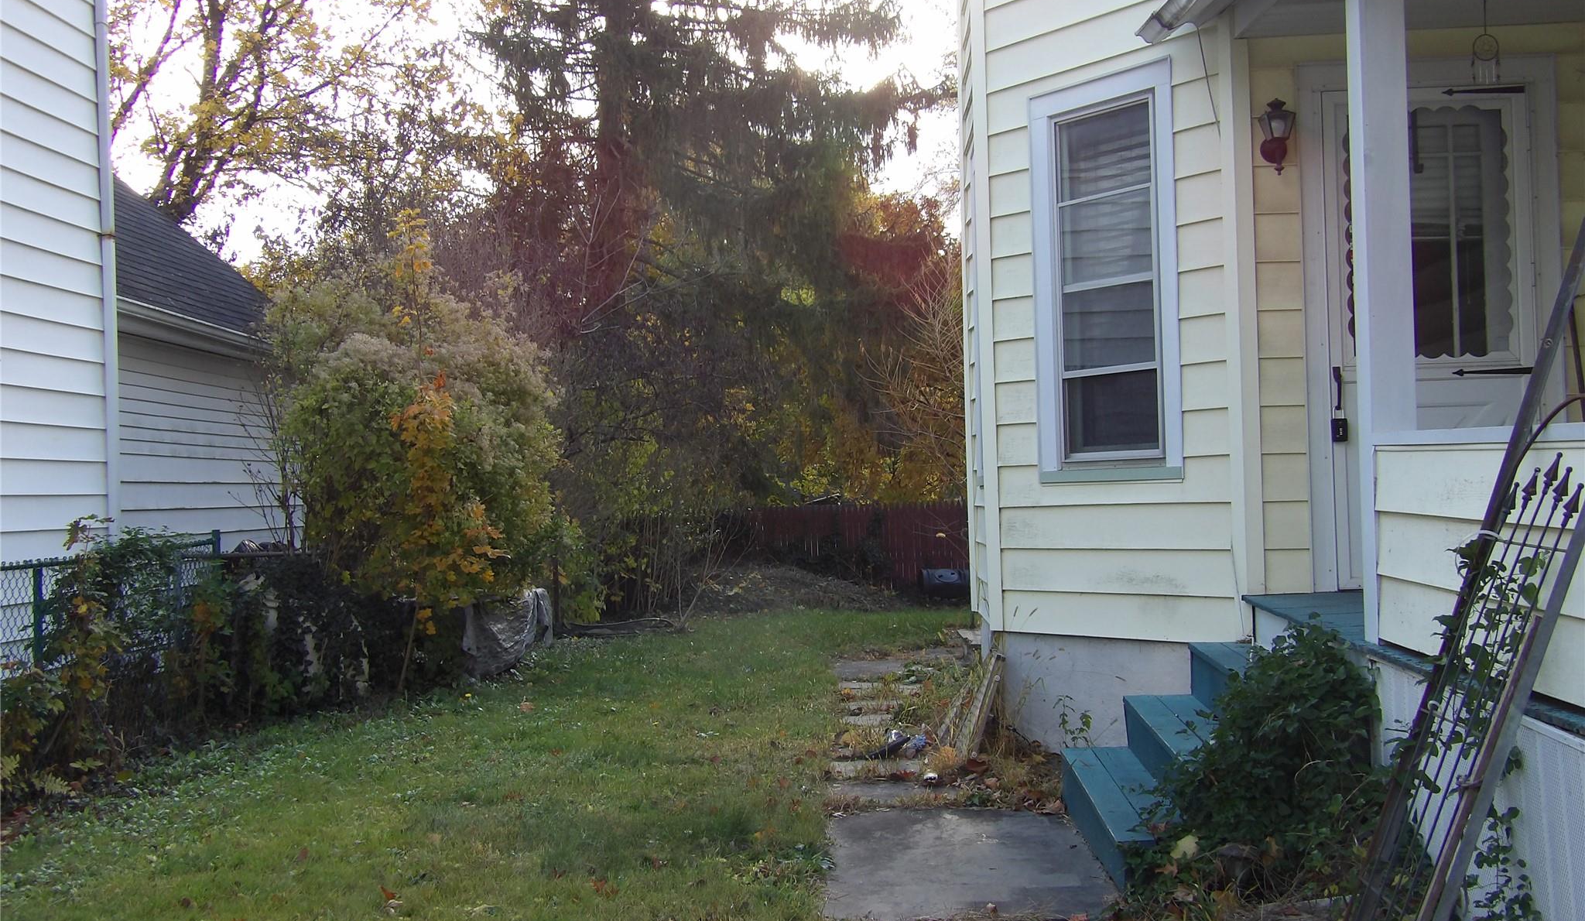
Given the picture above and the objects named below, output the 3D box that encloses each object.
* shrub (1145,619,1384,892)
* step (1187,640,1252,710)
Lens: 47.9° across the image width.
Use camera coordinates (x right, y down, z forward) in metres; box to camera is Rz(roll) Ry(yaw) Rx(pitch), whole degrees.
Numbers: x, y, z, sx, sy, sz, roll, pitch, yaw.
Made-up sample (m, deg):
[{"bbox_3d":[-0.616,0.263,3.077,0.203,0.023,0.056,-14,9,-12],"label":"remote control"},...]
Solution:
[{"bbox_3d":[1.506,0.947,5.700,0.710,0.820,0.720,-2,-1,0],"label":"shrub"},{"bbox_3d":[1.755,0.881,6.588,0.275,0.210,1.620,-2,1,2],"label":"step"}]

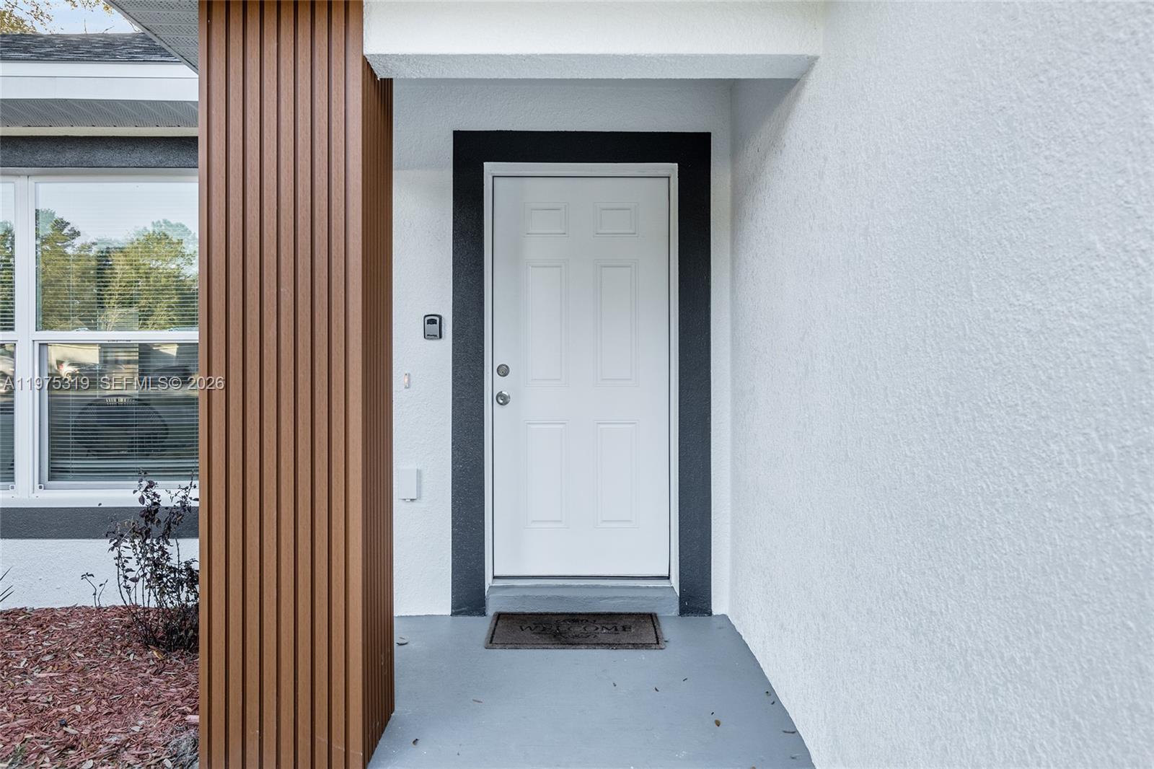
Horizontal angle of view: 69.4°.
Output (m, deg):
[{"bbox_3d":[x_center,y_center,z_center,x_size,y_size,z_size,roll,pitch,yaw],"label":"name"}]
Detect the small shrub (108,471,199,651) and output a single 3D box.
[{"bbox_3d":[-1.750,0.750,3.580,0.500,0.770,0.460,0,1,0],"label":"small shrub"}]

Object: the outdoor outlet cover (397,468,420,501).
[{"bbox_3d":[-0.809,0.484,4.013,0.093,0.150,0.055,0,1,0],"label":"outdoor outlet cover"}]

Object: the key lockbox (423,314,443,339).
[{"bbox_3d":[-0.695,-0.278,4.020,0.086,0.120,0.040,0,1,0],"label":"key lockbox"}]

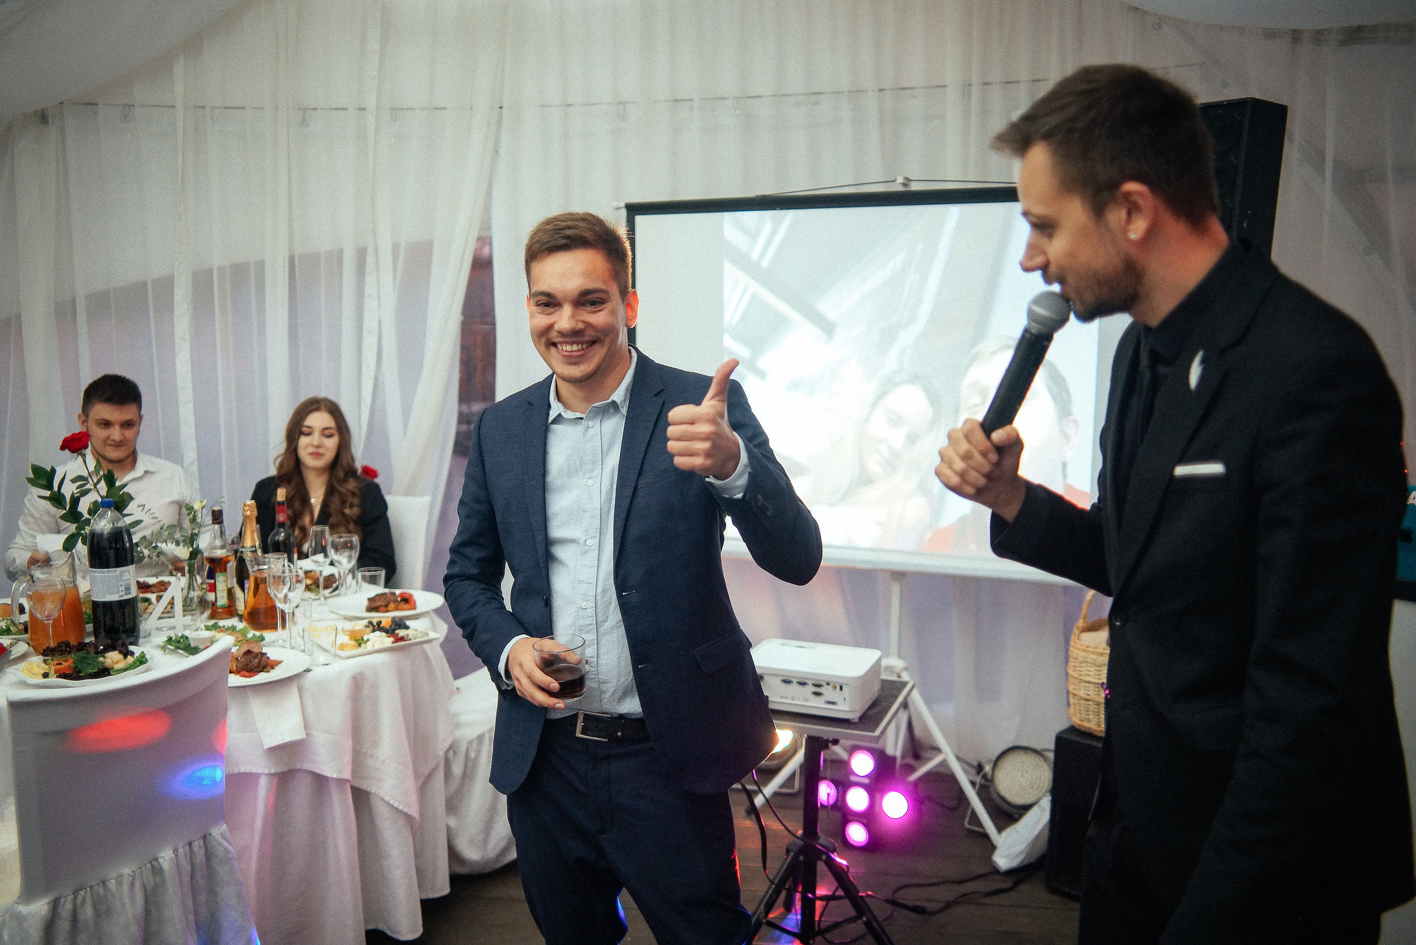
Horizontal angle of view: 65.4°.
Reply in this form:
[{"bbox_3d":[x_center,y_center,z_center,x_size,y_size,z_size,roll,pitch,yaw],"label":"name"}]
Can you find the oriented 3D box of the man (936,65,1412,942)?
[{"bbox_3d":[0.485,0.461,1.320,0.480,1.818,0.520,0,9,-5],"label":"man"}]

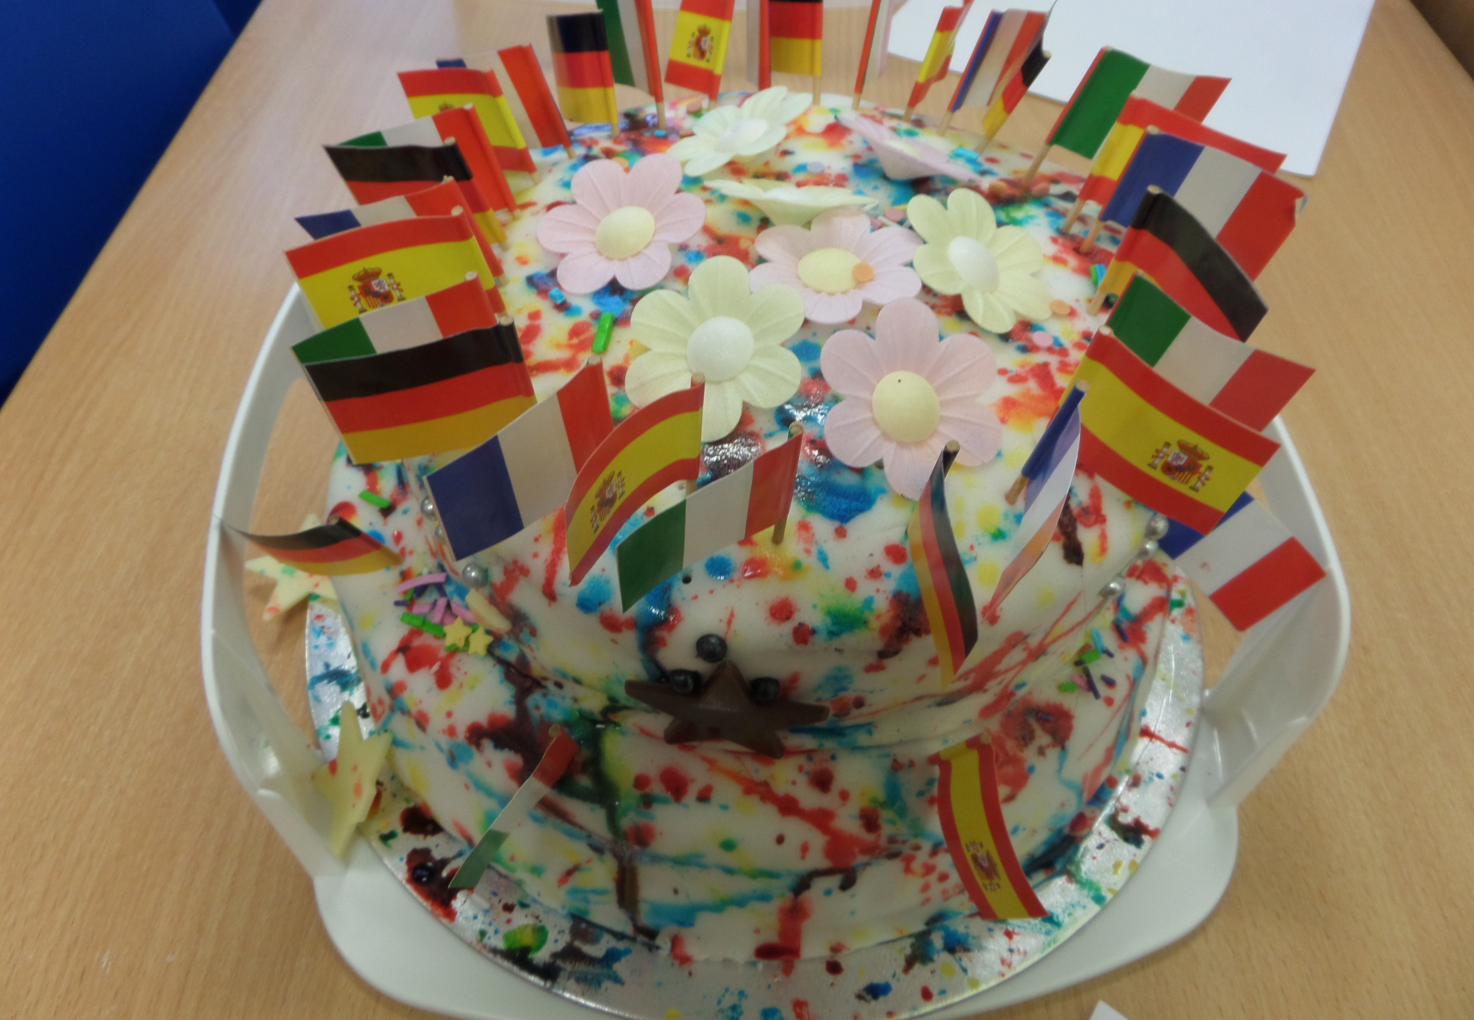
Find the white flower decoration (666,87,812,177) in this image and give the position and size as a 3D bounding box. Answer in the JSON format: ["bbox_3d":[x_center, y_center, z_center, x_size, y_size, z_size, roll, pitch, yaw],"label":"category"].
[{"bbox_3d":[0.002,-0.089,0.248,0.038,0.009,0.040,7,48,37],"label":"white flower decoration"}]

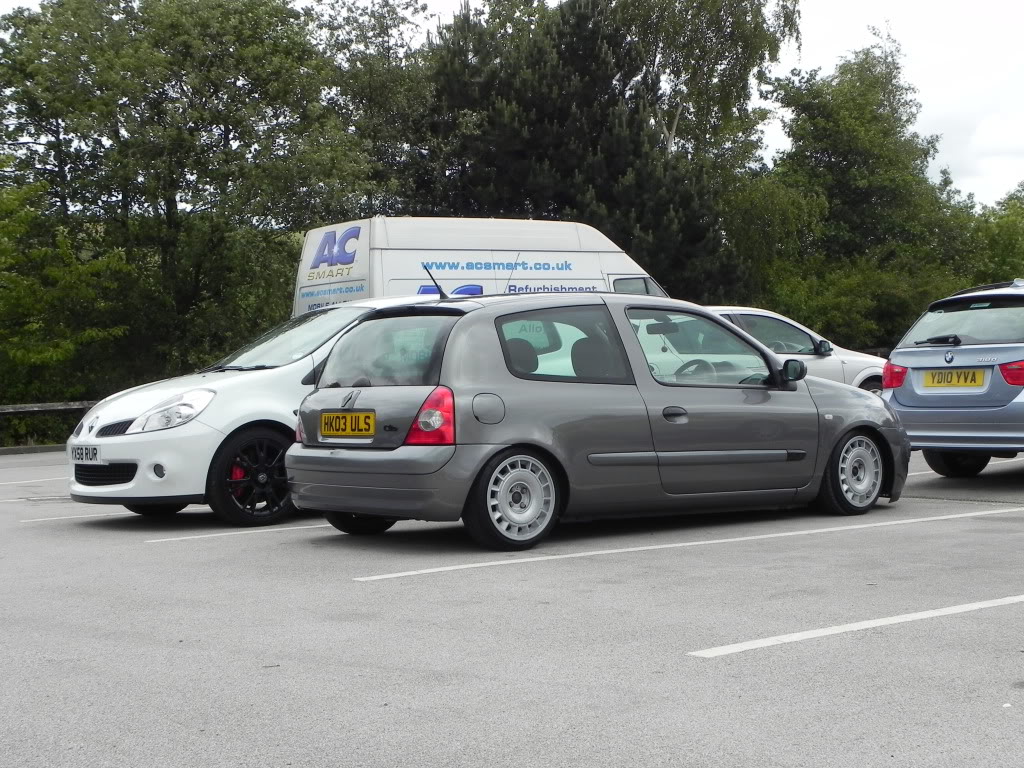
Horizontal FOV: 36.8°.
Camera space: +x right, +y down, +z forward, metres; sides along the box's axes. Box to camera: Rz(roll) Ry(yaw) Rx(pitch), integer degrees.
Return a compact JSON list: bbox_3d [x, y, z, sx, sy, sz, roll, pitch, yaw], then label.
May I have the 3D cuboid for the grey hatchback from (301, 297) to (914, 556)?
[{"bbox_3d":[0.626,0.130,8.865,3.810,1.350,1.660,-1,0,-37],"label":"grey hatchback"}]

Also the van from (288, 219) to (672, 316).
[{"bbox_3d":[0.124,-0.455,18.272,5.350,2.630,1.970,-1,0,-37],"label":"van"}]

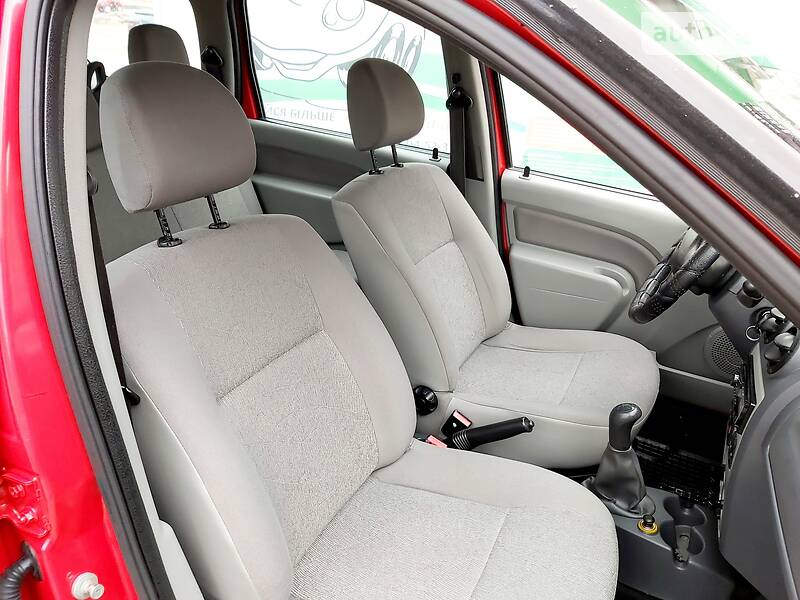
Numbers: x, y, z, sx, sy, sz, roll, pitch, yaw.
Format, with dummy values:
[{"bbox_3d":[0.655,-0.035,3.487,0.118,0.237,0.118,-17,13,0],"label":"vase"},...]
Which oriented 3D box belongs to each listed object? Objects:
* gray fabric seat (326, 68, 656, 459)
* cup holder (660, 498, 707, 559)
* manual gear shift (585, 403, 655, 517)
[{"bbox_3d":[0.267,-0.112,1.555,0.882,0.903,0.530,14,23,22],"label":"gray fabric seat"},{"bbox_3d":[0.546,0.455,1.162,0.084,0.066,0.168,14,23,22],"label":"cup holder"},{"bbox_3d":[0.448,0.304,1.176,0.143,0.214,0.117,14,23,22],"label":"manual gear shift"}]

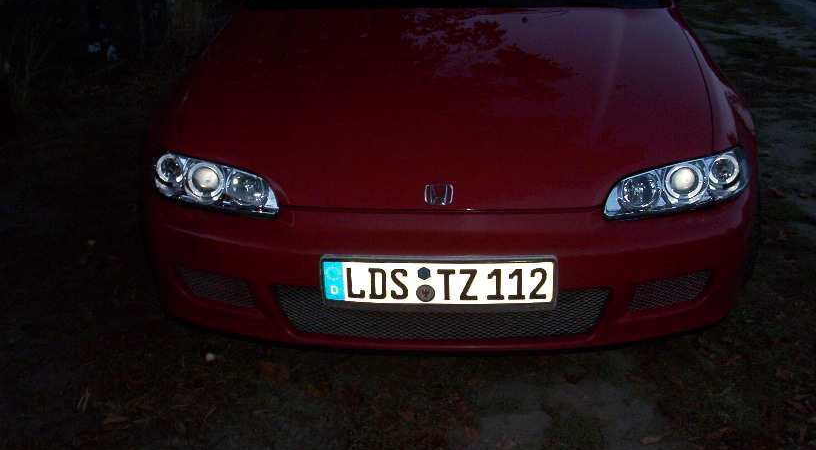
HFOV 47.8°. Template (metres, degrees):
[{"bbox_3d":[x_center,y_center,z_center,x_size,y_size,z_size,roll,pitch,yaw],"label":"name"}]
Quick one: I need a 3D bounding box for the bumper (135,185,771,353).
[{"bbox_3d":[0.085,0.073,2.292,1.650,0.385,0.470,1,21,4],"label":"bumper"}]

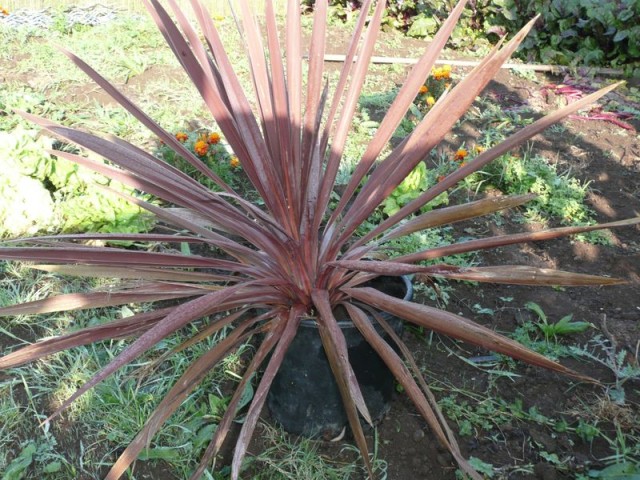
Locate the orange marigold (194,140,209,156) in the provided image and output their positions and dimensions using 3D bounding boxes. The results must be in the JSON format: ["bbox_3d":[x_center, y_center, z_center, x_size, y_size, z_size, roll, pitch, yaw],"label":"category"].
[{"bbox_3d":[-0.476,-0.367,2.970,0.055,0.053,0.055,0,21,0],"label":"orange marigold"}]

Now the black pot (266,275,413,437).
[{"bbox_3d":[0.019,0.223,1.568,0.345,0.281,0.345,0,21,0],"label":"black pot"}]

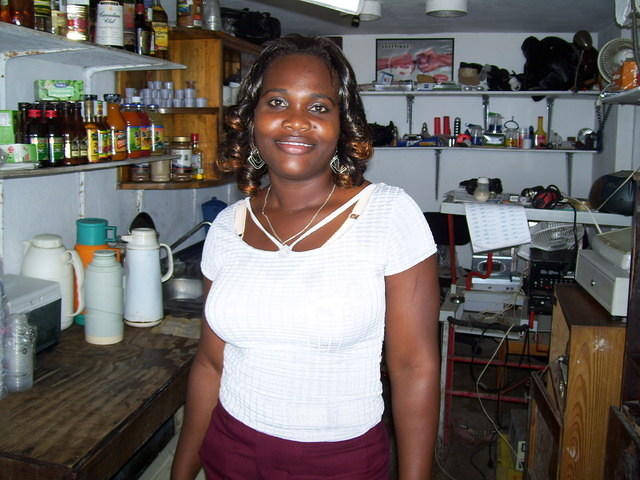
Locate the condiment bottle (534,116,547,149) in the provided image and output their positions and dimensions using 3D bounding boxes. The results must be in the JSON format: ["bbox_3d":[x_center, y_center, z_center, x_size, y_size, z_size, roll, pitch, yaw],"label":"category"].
[{"bbox_3d":[1.149,-0.560,3.470,0.063,0.167,0.063,3,9,12],"label":"condiment bottle"}]

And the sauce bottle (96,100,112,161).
[{"bbox_3d":[-0.590,-0.298,1.822,0.042,0.162,0.042,3,9,12],"label":"sauce bottle"}]

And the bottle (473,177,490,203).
[{"bbox_3d":[0.747,-0.234,3.080,0.079,0.120,0.079,3,9,12],"label":"bottle"}]

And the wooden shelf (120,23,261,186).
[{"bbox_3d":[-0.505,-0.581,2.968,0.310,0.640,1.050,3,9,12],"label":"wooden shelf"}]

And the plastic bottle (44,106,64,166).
[{"bbox_3d":[-0.637,-0.251,1.596,0.048,0.152,0.048,3,9,12],"label":"plastic bottle"}]

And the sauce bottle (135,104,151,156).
[{"bbox_3d":[-0.647,-0.402,2.433,0.056,0.190,0.056,-7,13,-41],"label":"sauce bottle"}]

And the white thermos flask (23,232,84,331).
[{"bbox_3d":[-0.829,0.121,2.063,0.200,0.280,0.160,0,10,-5],"label":"white thermos flask"}]

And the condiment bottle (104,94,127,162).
[{"bbox_3d":[-0.578,-0.318,1.880,0.061,0.186,0.061,3,9,12],"label":"condiment bottle"}]

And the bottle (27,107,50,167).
[{"bbox_3d":[-0.755,-0.281,1.783,0.050,0.162,0.050,-7,13,-41],"label":"bottle"}]

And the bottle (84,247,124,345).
[{"bbox_3d":[-0.619,0.166,1.900,0.113,0.250,0.113,3,9,12],"label":"bottle"}]

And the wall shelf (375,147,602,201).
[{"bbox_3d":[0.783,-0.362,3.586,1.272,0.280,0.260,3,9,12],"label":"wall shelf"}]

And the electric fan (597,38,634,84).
[{"bbox_3d":[1.713,-1.013,3.800,0.260,0.280,0.160,3,10,9],"label":"electric fan"}]

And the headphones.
[{"bbox_3d":[1.032,-0.198,3.060,0.150,0.100,0.120,0,9,-5],"label":"headphones"}]

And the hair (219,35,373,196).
[{"bbox_3d":[-0.041,-0.211,1.120,0.245,0.250,0.230,6,9,7],"label":"hair"}]

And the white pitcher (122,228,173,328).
[{"bbox_3d":[-0.542,0.114,2.093,0.160,0.295,0.130,-1,10,-14],"label":"white pitcher"}]

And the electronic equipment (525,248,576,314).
[{"bbox_3d":[1.149,0.196,3.220,0.320,0.310,0.300,3,9,12],"label":"electronic equipment"}]

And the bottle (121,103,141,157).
[{"bbox_3d":[-0.657,-0.382,2.325,0.056,0.188,0.056,-7,13,-41],"label":"bottle"}]

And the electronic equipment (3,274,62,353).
[{"bbox_3d":[-0.870,0.220,1.790,0.240,0.175,0.225,3,10,10],"label":"electronic equipment"}]

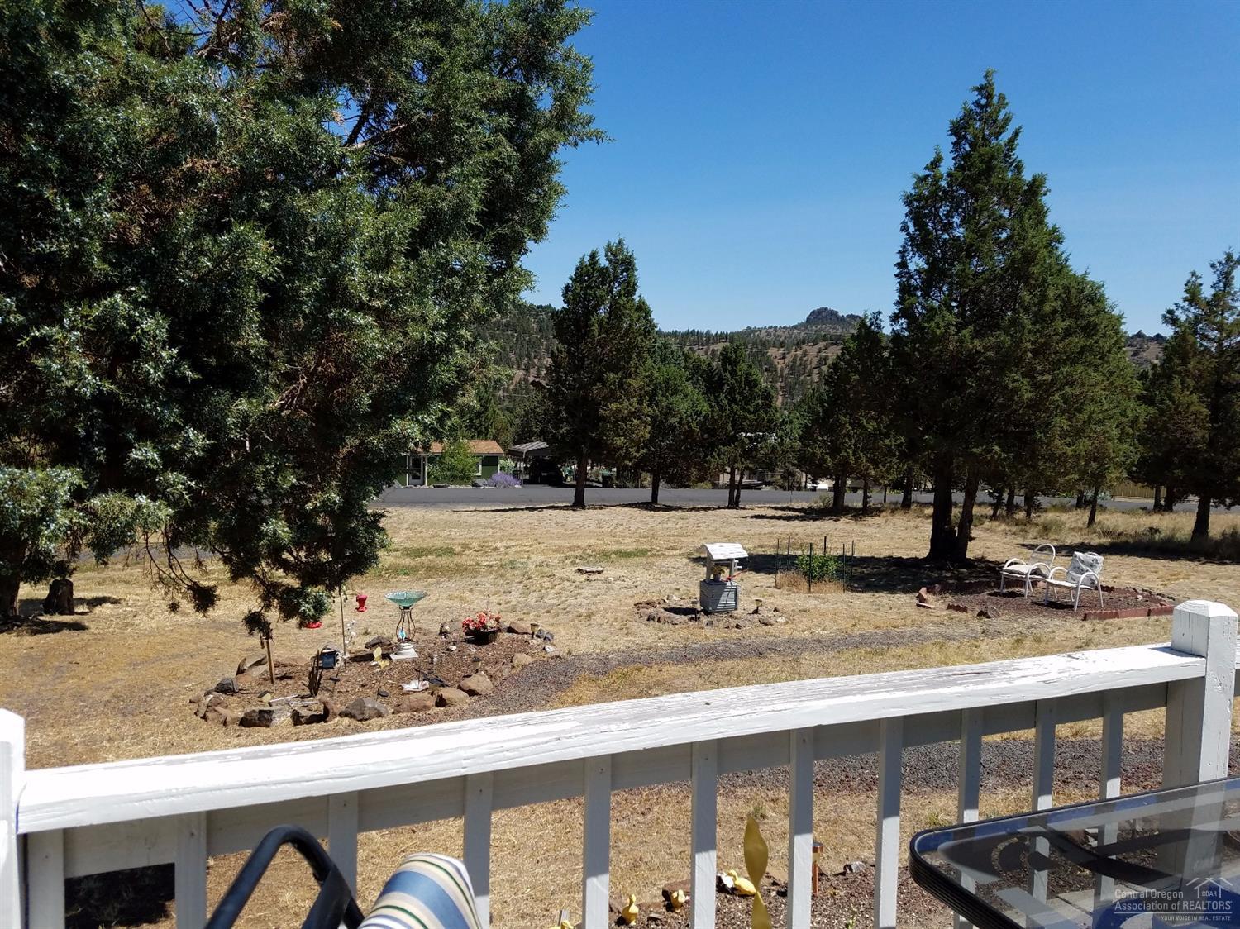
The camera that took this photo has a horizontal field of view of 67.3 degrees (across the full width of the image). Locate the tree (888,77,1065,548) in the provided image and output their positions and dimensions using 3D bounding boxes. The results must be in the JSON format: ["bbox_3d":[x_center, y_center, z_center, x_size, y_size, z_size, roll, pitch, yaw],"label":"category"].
[{"bbox_3d":[7.591,-3.186,19.558,3.670,10.340,3.670,1,3,0],"label":"tree"}]

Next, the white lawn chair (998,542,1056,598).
[{"bbox_3d":[6.769,1.737,15.380,0.660,0.870,0.570,0,3,-22],"label":"white lawn chair"}]

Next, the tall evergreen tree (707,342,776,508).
[{"bbox_3d":[4.817,-1.573,36.350,2.890,6.420,2.890,1,3,0],"label":"tall evergreen tree"}]

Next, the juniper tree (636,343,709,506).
[{"bbox_3d":[2.060,-1.636,37.348,3.360,6.480,3.360,1,3,0],"label":"juniper tree"}]

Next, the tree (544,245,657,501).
[{"bbox_3d":[-0.613,-3.513,35.760,4.200,10.260,4.200,1,3,0],"label":"tree"}]

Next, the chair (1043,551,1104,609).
[{"bbox_3d":[7.083,1.777,14.480,0.660,0.870,0.570,-1,3,-28],"label":"chair"}]

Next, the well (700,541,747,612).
[{"bbox_3d":[1.505,1.598,13.676,0.570,1.010,0.480,0,3,-21],"label":"well"}]

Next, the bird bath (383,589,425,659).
[{"bbox_3d":[-2.392,1.799,10.384,0.470,0.700,0.470,1,3,0],"label":"bird bath"}]

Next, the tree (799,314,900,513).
[{"bbox_3d":[9.934,-2.178,40.286,4.400,8.580,4.400,1,3,0],"label":"tree"}]

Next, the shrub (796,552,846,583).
[{"bbox_3d":[3.459,1.777,15.987,0.800,0.560,0.800,1,3,0],"label":"shrub"}]

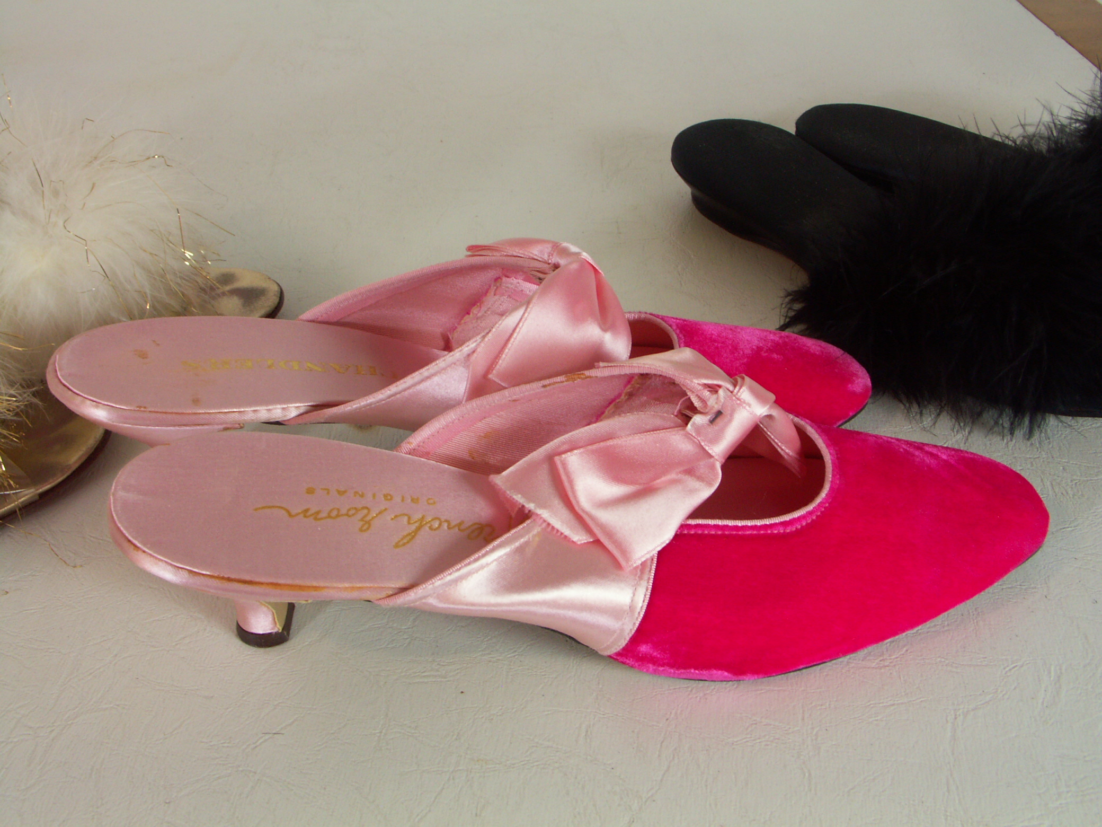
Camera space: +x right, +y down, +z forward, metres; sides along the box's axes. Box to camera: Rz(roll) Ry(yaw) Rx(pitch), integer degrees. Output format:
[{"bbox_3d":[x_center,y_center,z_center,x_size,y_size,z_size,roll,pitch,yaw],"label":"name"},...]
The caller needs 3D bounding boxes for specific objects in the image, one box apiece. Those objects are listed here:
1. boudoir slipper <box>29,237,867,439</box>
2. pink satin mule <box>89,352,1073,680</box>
[{"bbox_3d":[-0.021,-0.019,0.328,0.250,0.078,0.078,-5,38,-5],"label":"boudoir slipper"},{"bbox_3d":[0.017,0.020,0.278,0.250,0.078,0.078,-4,38,-5],"label":"pink satin mule"}]

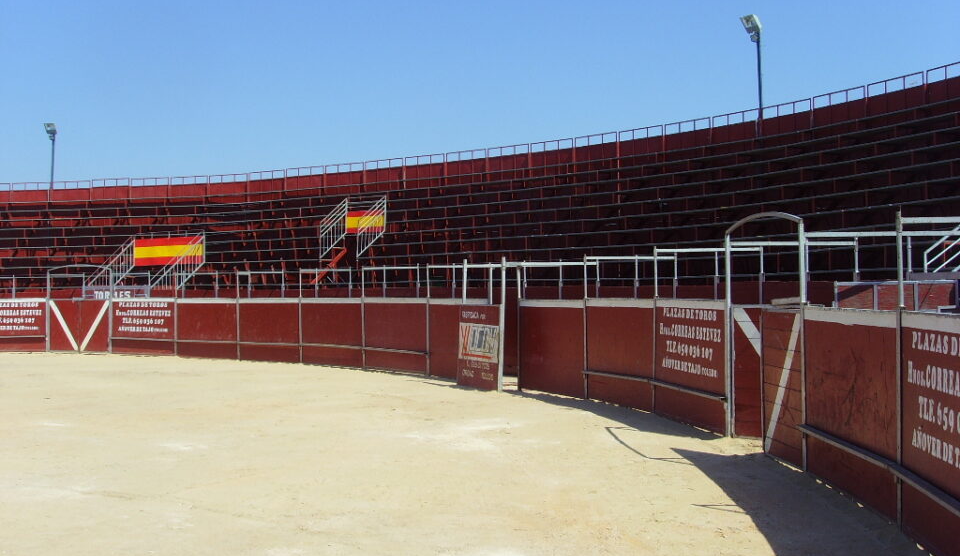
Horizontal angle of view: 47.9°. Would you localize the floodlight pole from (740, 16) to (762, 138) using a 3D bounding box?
[{"bbox_3d":[6.411,-4.736,25.220,0.340,2.800,0.420,0,-1,-32],"label":"floodlight pole"}]

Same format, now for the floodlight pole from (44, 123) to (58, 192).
[{"bbox_3d":[-15.556,-4.380,39.152,0.420,2.550,0.340,-1,-1,9],"label":"floodlight pole"}]

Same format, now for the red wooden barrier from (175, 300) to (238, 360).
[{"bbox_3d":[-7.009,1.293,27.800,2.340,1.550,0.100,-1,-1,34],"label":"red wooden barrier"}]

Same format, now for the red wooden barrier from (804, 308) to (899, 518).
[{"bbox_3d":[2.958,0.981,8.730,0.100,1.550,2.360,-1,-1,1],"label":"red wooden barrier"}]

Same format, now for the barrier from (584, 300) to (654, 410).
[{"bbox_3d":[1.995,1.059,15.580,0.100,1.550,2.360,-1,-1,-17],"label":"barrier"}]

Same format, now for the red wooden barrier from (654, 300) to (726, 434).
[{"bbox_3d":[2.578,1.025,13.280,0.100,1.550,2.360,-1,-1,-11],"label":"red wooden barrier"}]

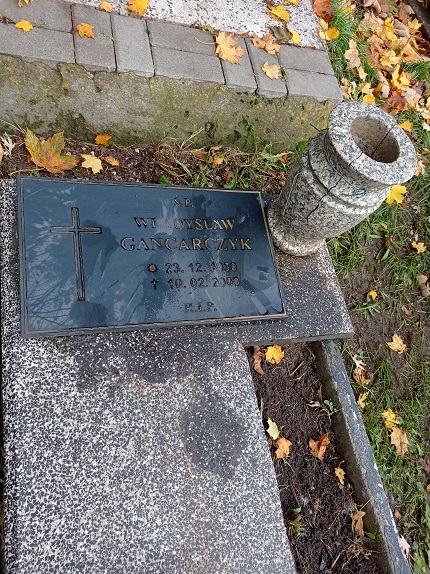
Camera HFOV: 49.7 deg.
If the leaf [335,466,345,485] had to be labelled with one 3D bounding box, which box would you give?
[{"bbox_3d":[0.321,0.476,1.172,0.027,0.010,0.043,-14,71,-26],"label":"leaf"}]

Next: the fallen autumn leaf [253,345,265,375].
[{"bbox_3d":[0.119,0.196,1.232,0.034,0.018,0.077,-1,66,-22],"label":"fallen autumn leaf"}]

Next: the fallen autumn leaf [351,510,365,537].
[{"bbox_3d":[0.350,0.573,1.121,0.042,0.020,0.053,10,62,-17],"label":"fallen autumn leaf"}]

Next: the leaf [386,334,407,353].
[{"bbox_3d":[0.563,0.177,1.441,0.075,0.013,0.064,3,65,-20],"label":"leaf"}]

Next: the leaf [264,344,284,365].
[{"bbox_3d":[0.163,0.183,1.261,0.059,0.012,0.058,13,61,-15],"label":"leaf"}]

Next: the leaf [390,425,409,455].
[{"bbox_3d":[0.512,0.428,1.286,0.063,0.015,0.075,11,62,-16],"label":"leaf"}]

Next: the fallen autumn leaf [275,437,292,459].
[{"bbox_3d":[0.170,0.399,1.150,0.051,0.012,0.046,1,65,-21],"label":"fallen autumn leaf"}]

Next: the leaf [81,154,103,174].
[{"bbox_3d":[-0.352,-0.348,1.330,0.065,0.012,0.062,5,64,-19],"label":"leaf"}]

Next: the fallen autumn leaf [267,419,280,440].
[{"bbox_3d":[0.144,0.356,1.163,0.031,0.010,0.054,-11,70,-25],"label":"fallen autumn leaf"}]

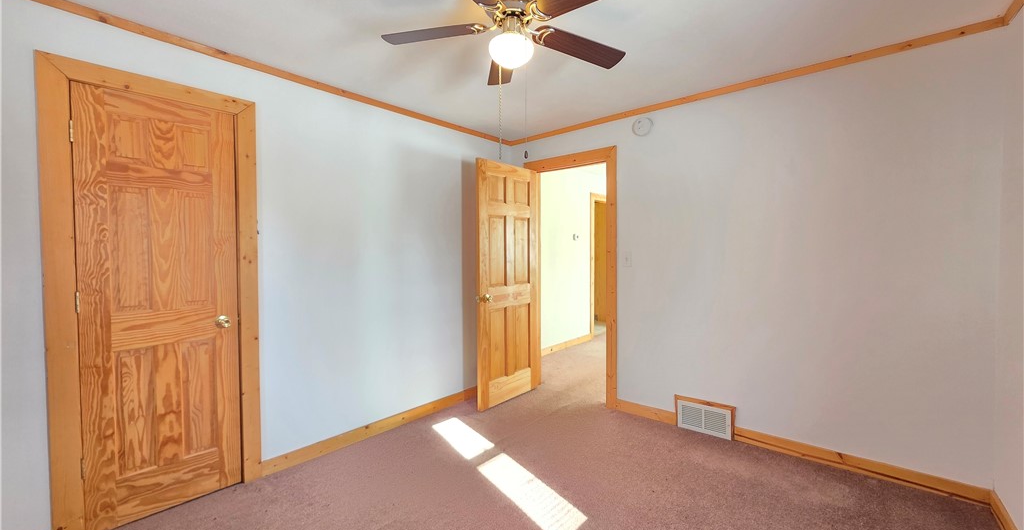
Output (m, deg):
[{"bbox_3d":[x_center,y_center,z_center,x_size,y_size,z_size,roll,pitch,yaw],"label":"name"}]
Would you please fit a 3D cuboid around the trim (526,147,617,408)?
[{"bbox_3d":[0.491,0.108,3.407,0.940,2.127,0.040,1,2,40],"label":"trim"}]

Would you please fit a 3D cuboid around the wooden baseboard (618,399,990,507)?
[{"bbox_3d":[1.607,1.145,2.513,1.940,0.090,0.030,1,2,40],"label":"wooden baseboard"}]

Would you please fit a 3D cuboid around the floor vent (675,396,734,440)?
[{"bbox_3d":[1.354,1.071,2.711,0.394,0.223,0.045,1,2,40],"label":"floor vent"}]

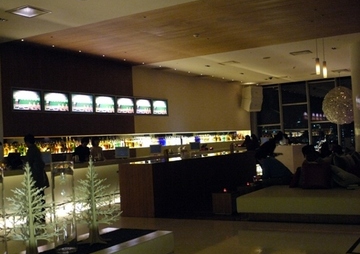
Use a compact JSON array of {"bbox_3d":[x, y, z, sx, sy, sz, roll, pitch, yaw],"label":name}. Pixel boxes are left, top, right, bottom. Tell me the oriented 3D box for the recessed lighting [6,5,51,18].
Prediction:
[{"bbox_3d":[-3.126,-2.411,9.889,0.670,0.100,0.670,-3,-1,31],"label":"recessed lighting"}]

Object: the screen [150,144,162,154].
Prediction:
[{"bbox_3d":[-0.658,0.630,13.403,0.340,0.270,0.060,-3,-2,-2],"label":"screen"}]

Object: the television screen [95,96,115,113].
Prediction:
[{"bbox_3d":[-2.369,-0.706,15.222,0.090,0.575,1.012,-3,-1,31],"label":"television screen"}]

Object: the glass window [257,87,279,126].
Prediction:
[{"bbox_3d":[4.333,-1.062,23.667,1.200,1.930,0.080,-4,-2,30],"label":"glass window"}]

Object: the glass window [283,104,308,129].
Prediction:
[{"bbox_3d":[5.529,-0.485,22.964,1.220,1.150,0.080,-4,-2,30],"label":"glass window"}]

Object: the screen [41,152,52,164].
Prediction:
[{"bbox_3d":[-2.771,0.647,9.821,0.340,0.280,0.060,-3,-2,-8],"label":"screen"}]

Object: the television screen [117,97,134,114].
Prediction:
[{"bbox_3d":[-1.816,-0.714,16.150,0.090,0.573,1.022,-3,-1,31],"label":"television screen"}]

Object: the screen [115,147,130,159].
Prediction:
[{"bbox_3d":[-1.477,0.673,12.377,0.350,0.290,0.060,-2,-1,-12],"label":"screen"}]

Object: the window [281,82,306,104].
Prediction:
[{"bbox_3d":[6.362,-1.828,26.699,1.514,1.203,0.100,-3,-1,31],"label":"window"}]

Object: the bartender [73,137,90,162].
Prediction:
[{"bbox_3d":[-2.437,1.127,12.262,0.500,1.700,0.360,-2,-1,-23],"label":"bartender"}]

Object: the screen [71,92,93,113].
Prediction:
[{"bbox_3d":[-2.909,-0.711,14.317,0.090,0.604,1.013,-3,-1,31],"label":"screen"}]

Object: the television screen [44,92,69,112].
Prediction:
[{"bbox_3d":[-3.213,-0.649,12.662,0.080,0.530,0.940,-4,-2,30],"label":"television screen"}]

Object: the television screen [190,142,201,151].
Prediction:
[{"bbox_3d":[0.498,0.626,15.363,0.340,0.270,0.060,-3,-2,0],"label":"television screen"}]

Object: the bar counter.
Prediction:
[{"bbox_3d":[0.544,1.320,12.391,0.850,1.100,5.750,-4,-2,30],"label":"bar counter"}]

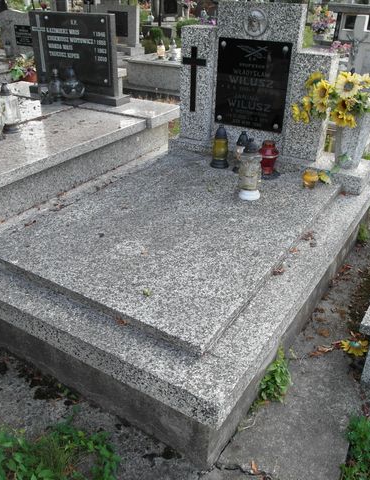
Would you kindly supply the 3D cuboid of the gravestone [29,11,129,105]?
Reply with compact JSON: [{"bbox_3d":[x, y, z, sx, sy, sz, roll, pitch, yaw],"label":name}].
[{"bbox_3d":[-0.903,-1.483,3.610,0.984,0.639,0.175,17,33,28],"label":"gravestone"}]

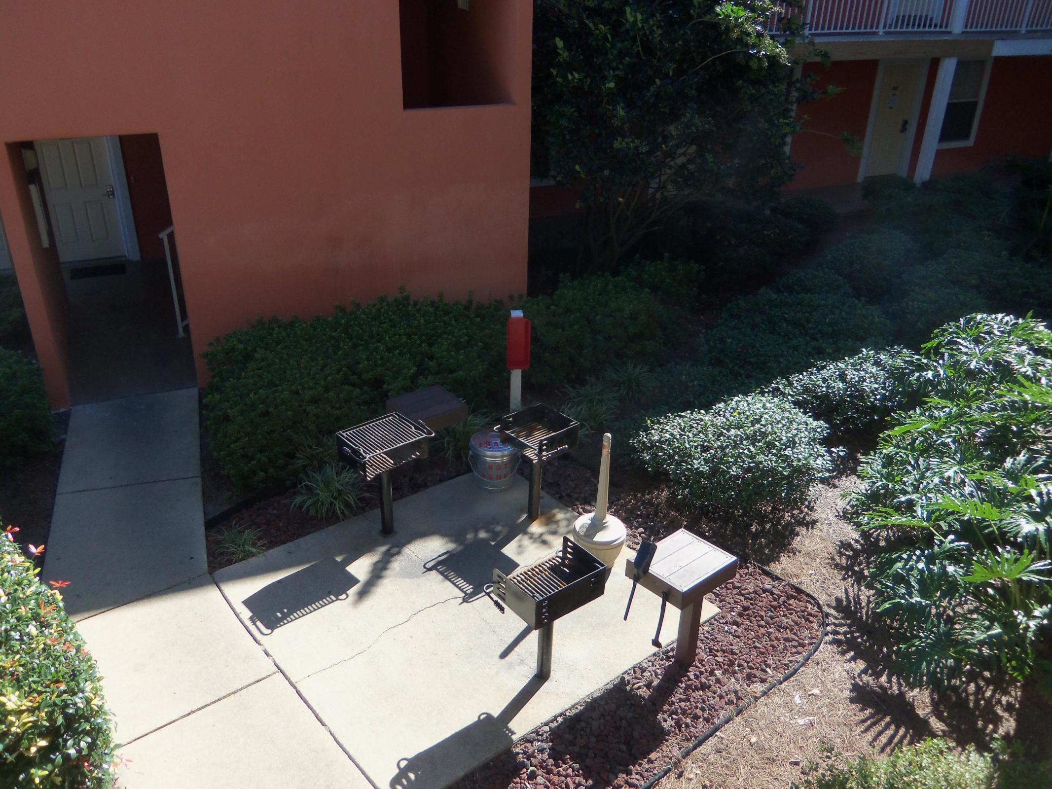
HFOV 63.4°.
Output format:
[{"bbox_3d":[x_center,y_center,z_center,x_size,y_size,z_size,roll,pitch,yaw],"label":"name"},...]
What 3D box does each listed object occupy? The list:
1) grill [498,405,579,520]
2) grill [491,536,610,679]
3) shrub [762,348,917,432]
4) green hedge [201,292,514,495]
[{"bbox_3d":[0.077,0.593,6.598,0.430,0.870,0.560,-17,31,-33],"label":"grill"},{"bbox_3d":[0.118,1.354,5.039,0.570,0.822,0.420,-17,31,-34],"label":"grill"},{"bbox_3d":[2.990,-0.030,8.130,1.410,0.660,1.150,1,25,0],"label":"shrub"},{"bbox_3d":[-1.464,-0.201,8.020,3.000,0.900,1.550,-11,28,-23],"label":"green hedge"}]

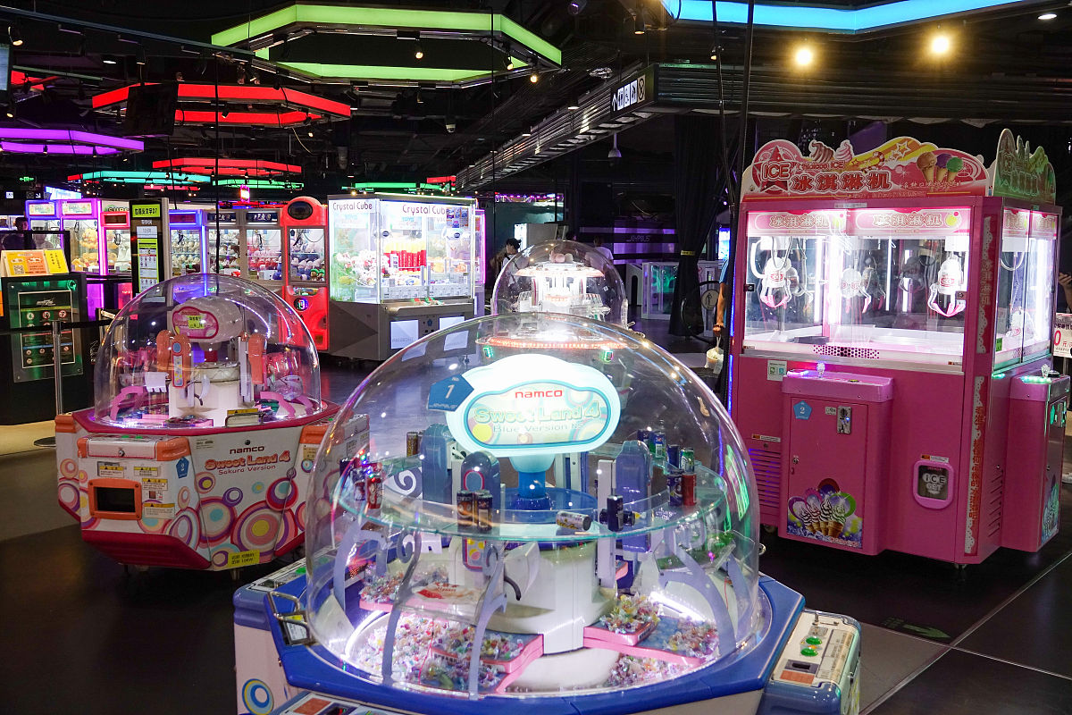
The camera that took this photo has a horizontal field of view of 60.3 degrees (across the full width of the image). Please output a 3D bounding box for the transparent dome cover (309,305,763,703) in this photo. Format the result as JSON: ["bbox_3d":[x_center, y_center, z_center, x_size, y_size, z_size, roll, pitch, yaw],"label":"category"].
[{"bbox_3d":[-0.002,0.232,2.259,1.095,0.684,1.095,0,7,0],"label":"transparent dome cover"}]

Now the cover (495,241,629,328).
[{"bbox_3d":[0.174,-0.497,6.800,0.990,0.740,0.990,0,7,0],"label":"cover"}]

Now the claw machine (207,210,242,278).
[{"bbox_3d":[-4.499,-1.258,14.357,0.800,2.043,0.850,4,8,29],"label":"claw machine"}]

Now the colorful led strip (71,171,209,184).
[{"bbox_3d":[-10.910,-5.013,25.925,3.300,0.170,2.858,-1,7,-12],"label":"colorful led strip"}]

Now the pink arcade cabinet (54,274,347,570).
[{"bbox_3d":[-1.682,0.264,4.803,1.588,1.385,1.588,2,7,11],"label":"pink arcade cabinet"}]

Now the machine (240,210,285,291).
[{"bbox_3d":[-3.791,-1.201,13.969,0.800,2.032,0.850,4,8,29],"label":"machine"}]

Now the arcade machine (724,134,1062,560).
[{"bbox_3d":[1.968,-0.091,5.003,1.520,2.075,1.520,6,9,40],"label":"arcade machine"}]

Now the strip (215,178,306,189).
[{"bbox_3d":[-8.775,-5.273,28.116,3.135,0.170,2.722,-1,7,-12],"label":"strip"}]

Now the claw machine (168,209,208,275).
[{"bbox_3d":[-5.205,-1.308,14.746,0.800,2.041,0.850,4,8,29],"label":"claw machine"}]

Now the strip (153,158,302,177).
[{"bbox_3d":[-7.302,-4.518,22.044,3.300,0.170,2.858,-1,7,-12],"label":"strip"}]

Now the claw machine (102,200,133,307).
[{"bbox_3d":[-6.638,-1.417,15.522,0.800,2.055,0.850,4,8,29],"label":"claw machine"}]

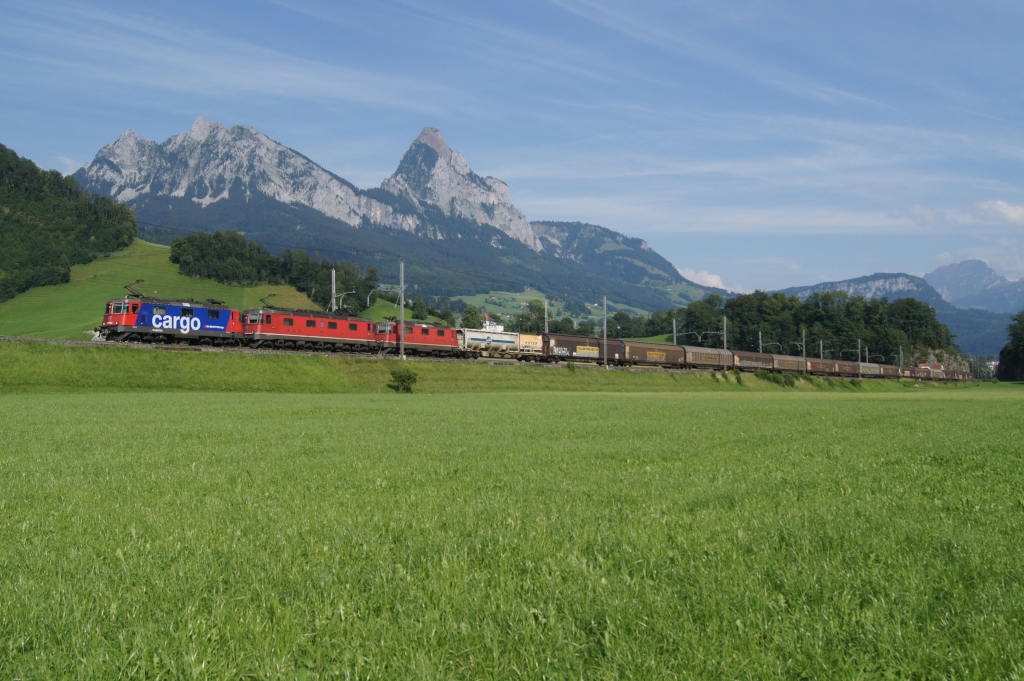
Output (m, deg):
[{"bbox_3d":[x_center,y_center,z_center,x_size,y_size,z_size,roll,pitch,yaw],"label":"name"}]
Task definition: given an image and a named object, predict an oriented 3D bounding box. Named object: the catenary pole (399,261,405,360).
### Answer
[{"bbox_3d":[-12.299,-3.466,114.400,0.290,11.300,0.290,-2,-3,33],"label":"catenary pole"}]

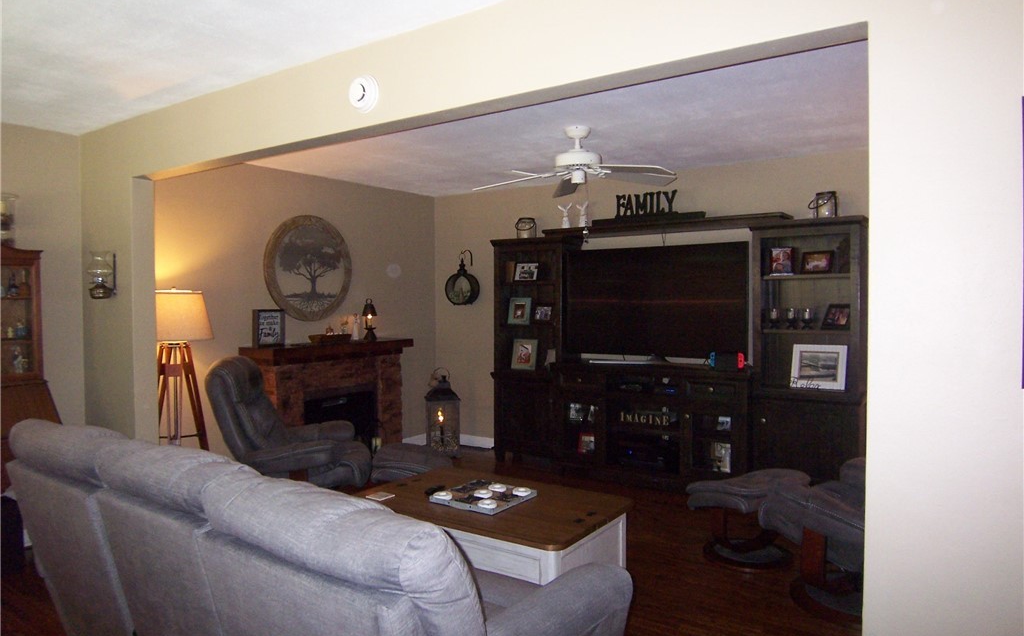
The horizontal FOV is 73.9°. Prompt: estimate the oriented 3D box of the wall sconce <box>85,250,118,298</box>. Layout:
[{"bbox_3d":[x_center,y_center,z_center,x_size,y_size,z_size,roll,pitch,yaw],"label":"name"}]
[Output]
[{"bbox_3d":[-2.358,-0.249,3.903,0.145,0.275,0.160,1,2,34],"label":"wall sconce"}]

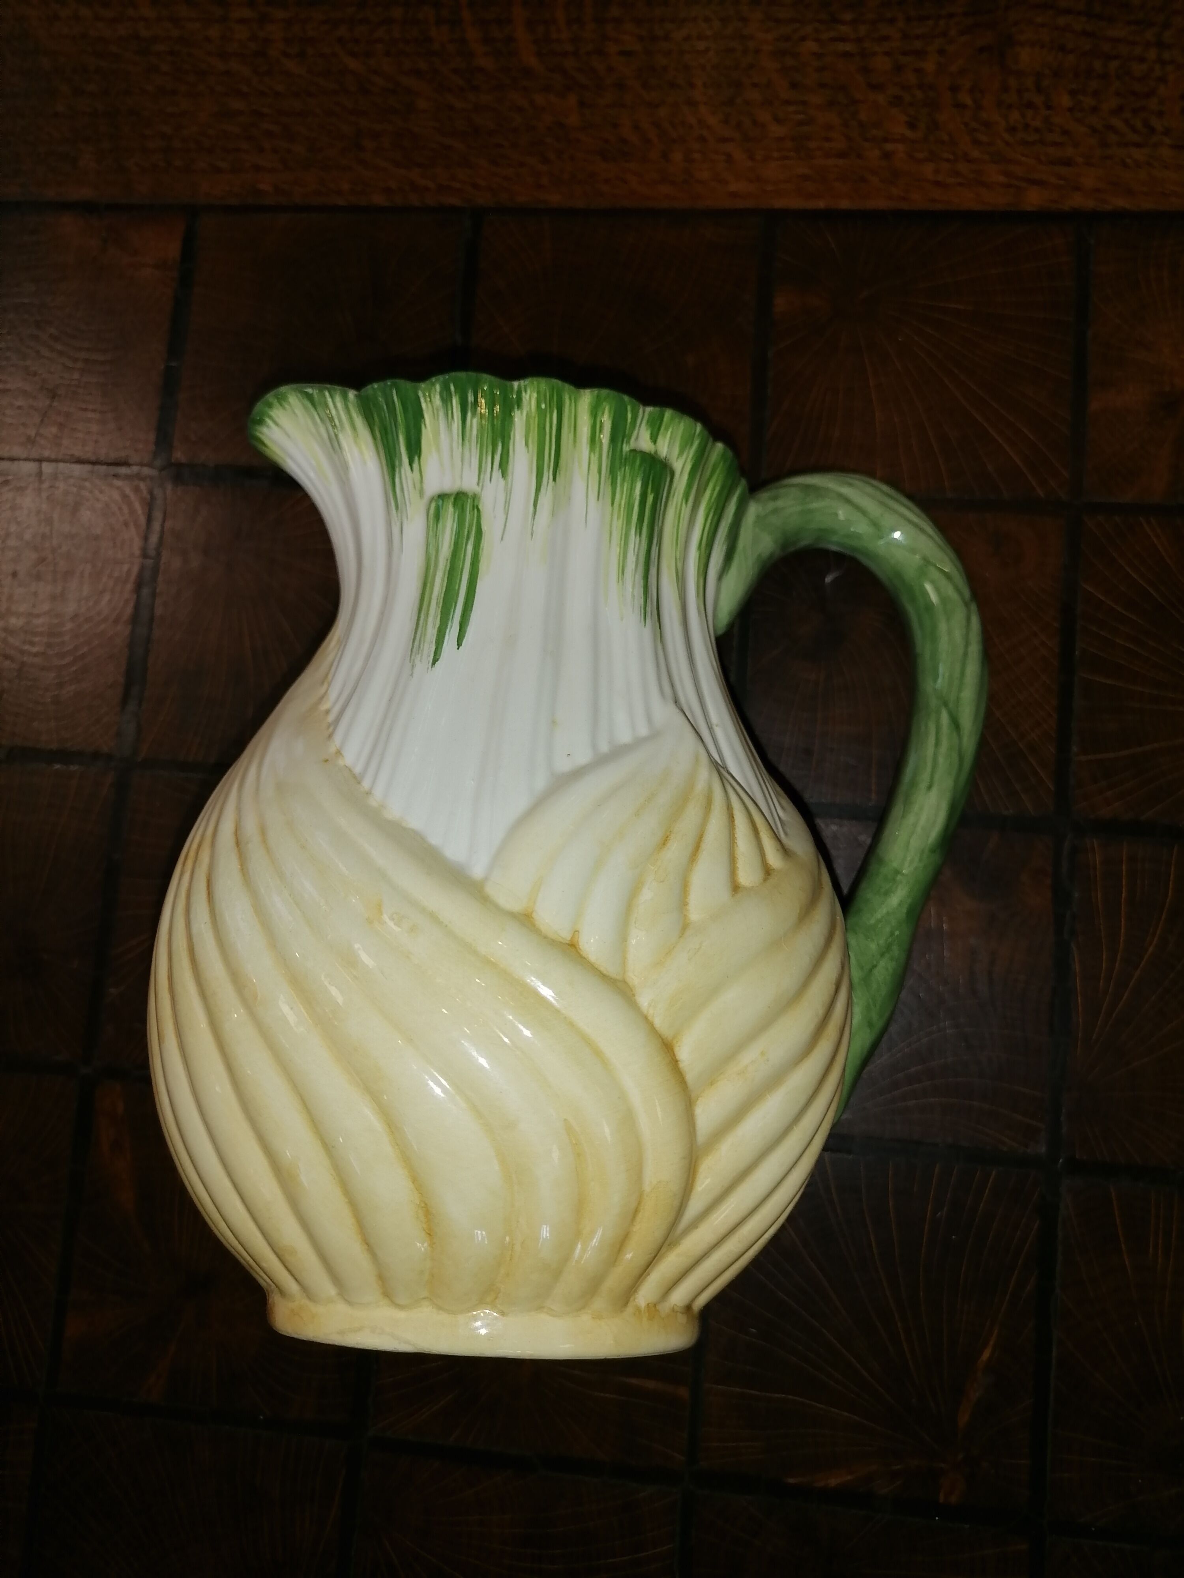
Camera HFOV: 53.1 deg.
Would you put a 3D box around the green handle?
[{"bbox_3d":[0.071,-0.003,0.322,0.078,0.024,0.183,4,73,-6],"label":"green handle"}]

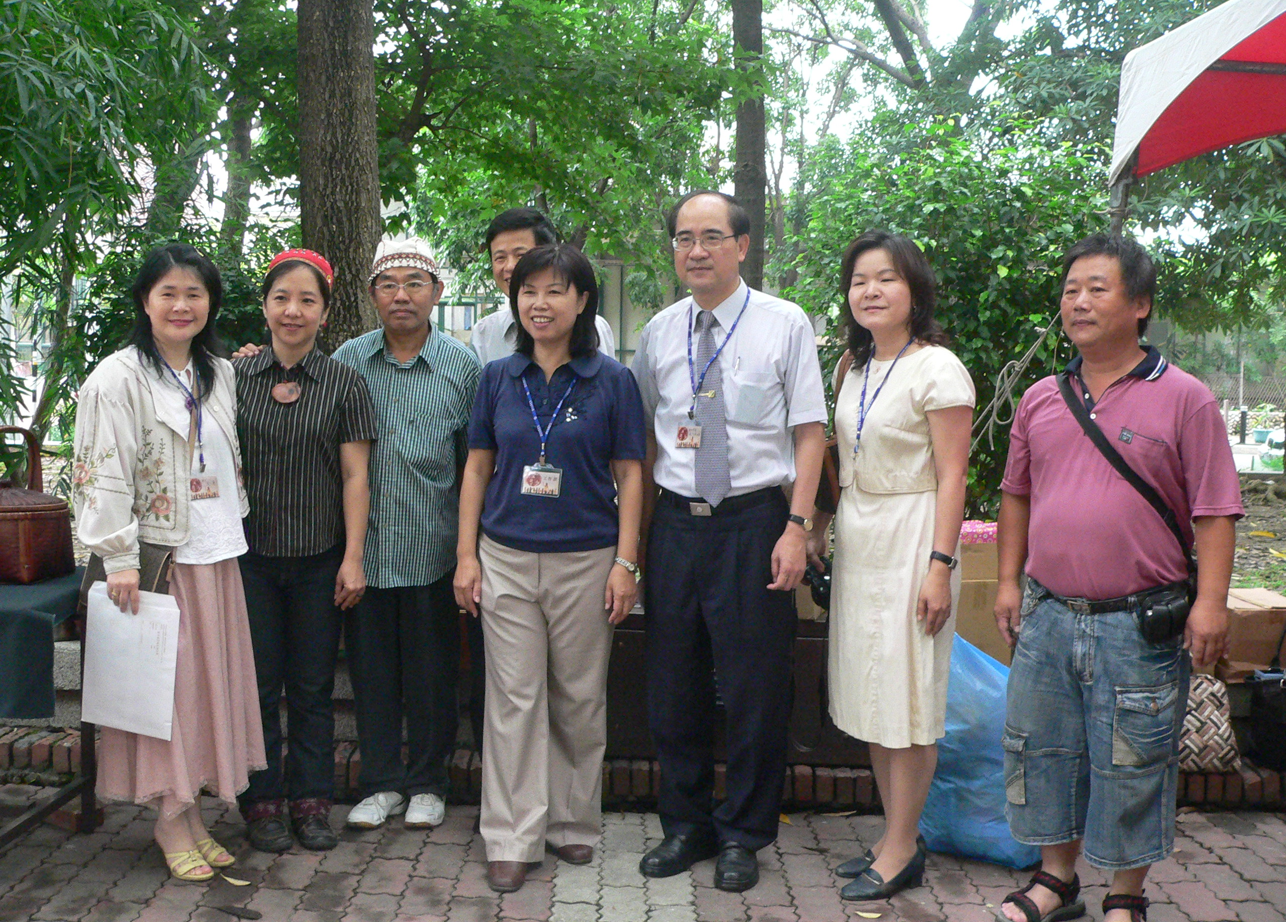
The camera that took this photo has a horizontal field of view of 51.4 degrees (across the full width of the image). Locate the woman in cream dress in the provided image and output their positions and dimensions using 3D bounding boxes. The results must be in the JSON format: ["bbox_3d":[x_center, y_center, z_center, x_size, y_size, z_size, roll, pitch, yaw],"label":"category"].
[{"bbox_3d":[0.623,0.256,3.390,0.340,1.650,0.460,-2,6,-40],"label":"woman in cream dress"}]

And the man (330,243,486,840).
[{"bbox_3d":[-0.671,0.202,3.775,0.520,1.640,0.310,2,4,12],"label":"man"}]

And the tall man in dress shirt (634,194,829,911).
[{"bbox_3d":[0.215,0.191,3.465,0.540,1.750,0.330,3,5,23],"label":"tall man in dress shirt"}]

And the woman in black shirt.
[{"bbox_3d":[-0.926,0.233,3.622,0.460,1.590,0.290,1,4,-2],"label":"woman in black shirt"}]

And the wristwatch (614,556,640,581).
[{"bbox_3d":[-0.040,0.279,3.460,0.060,0.030,0.050,21,7,-34],"label":"wristwatch"}]

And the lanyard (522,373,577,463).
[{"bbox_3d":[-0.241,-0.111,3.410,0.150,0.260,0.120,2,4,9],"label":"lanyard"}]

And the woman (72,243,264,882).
[{"bbox_3d":[-1.216,0.247,3.425,0.510,1.580,0.380,-1,5,-28],"label":"woman"}]

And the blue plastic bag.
[{"bbox_3d":[0.932,0.775,3.730,0.400,0.590,0.400,2,5,15],"label":"blue plastic bag"}]

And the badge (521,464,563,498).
[{"bbox_3d":[-0.253,0.048,3.340,0.104,0.084,0.008,5,4,8],"label":"badge"}]

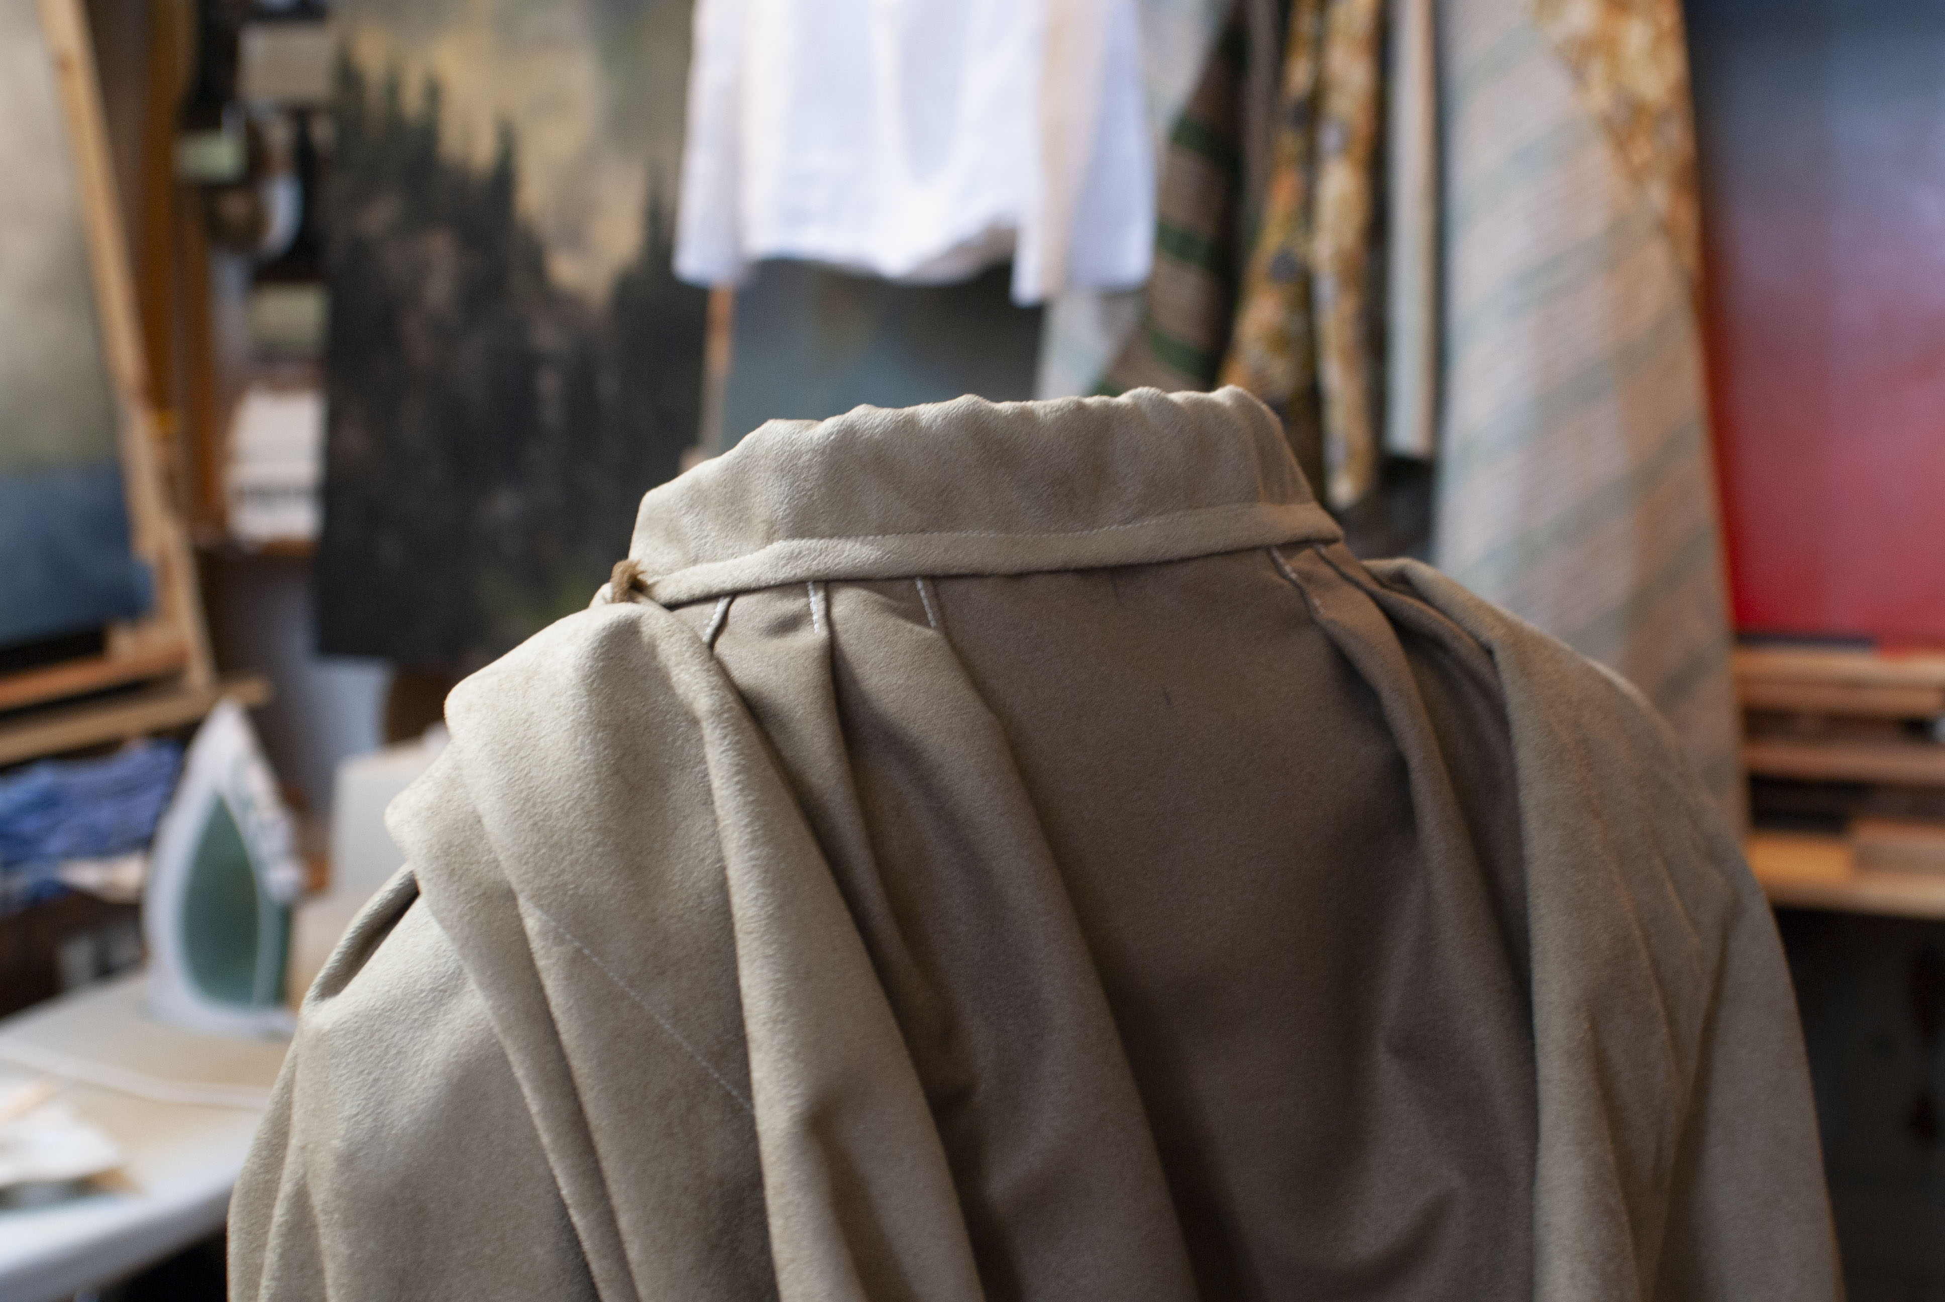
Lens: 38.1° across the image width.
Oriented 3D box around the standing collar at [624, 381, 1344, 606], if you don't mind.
[{"bbox_3d":[0.003,-0.035,0.725,0.180,0.054,0.160,0,-3,-9],"label":"standing collar"}]

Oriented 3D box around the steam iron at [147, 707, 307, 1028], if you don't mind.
[{"bbox_3d":[-0.641,0.186,2.420,0.135,0.280,0.120,9,5,28],"label":"steam iron"}]

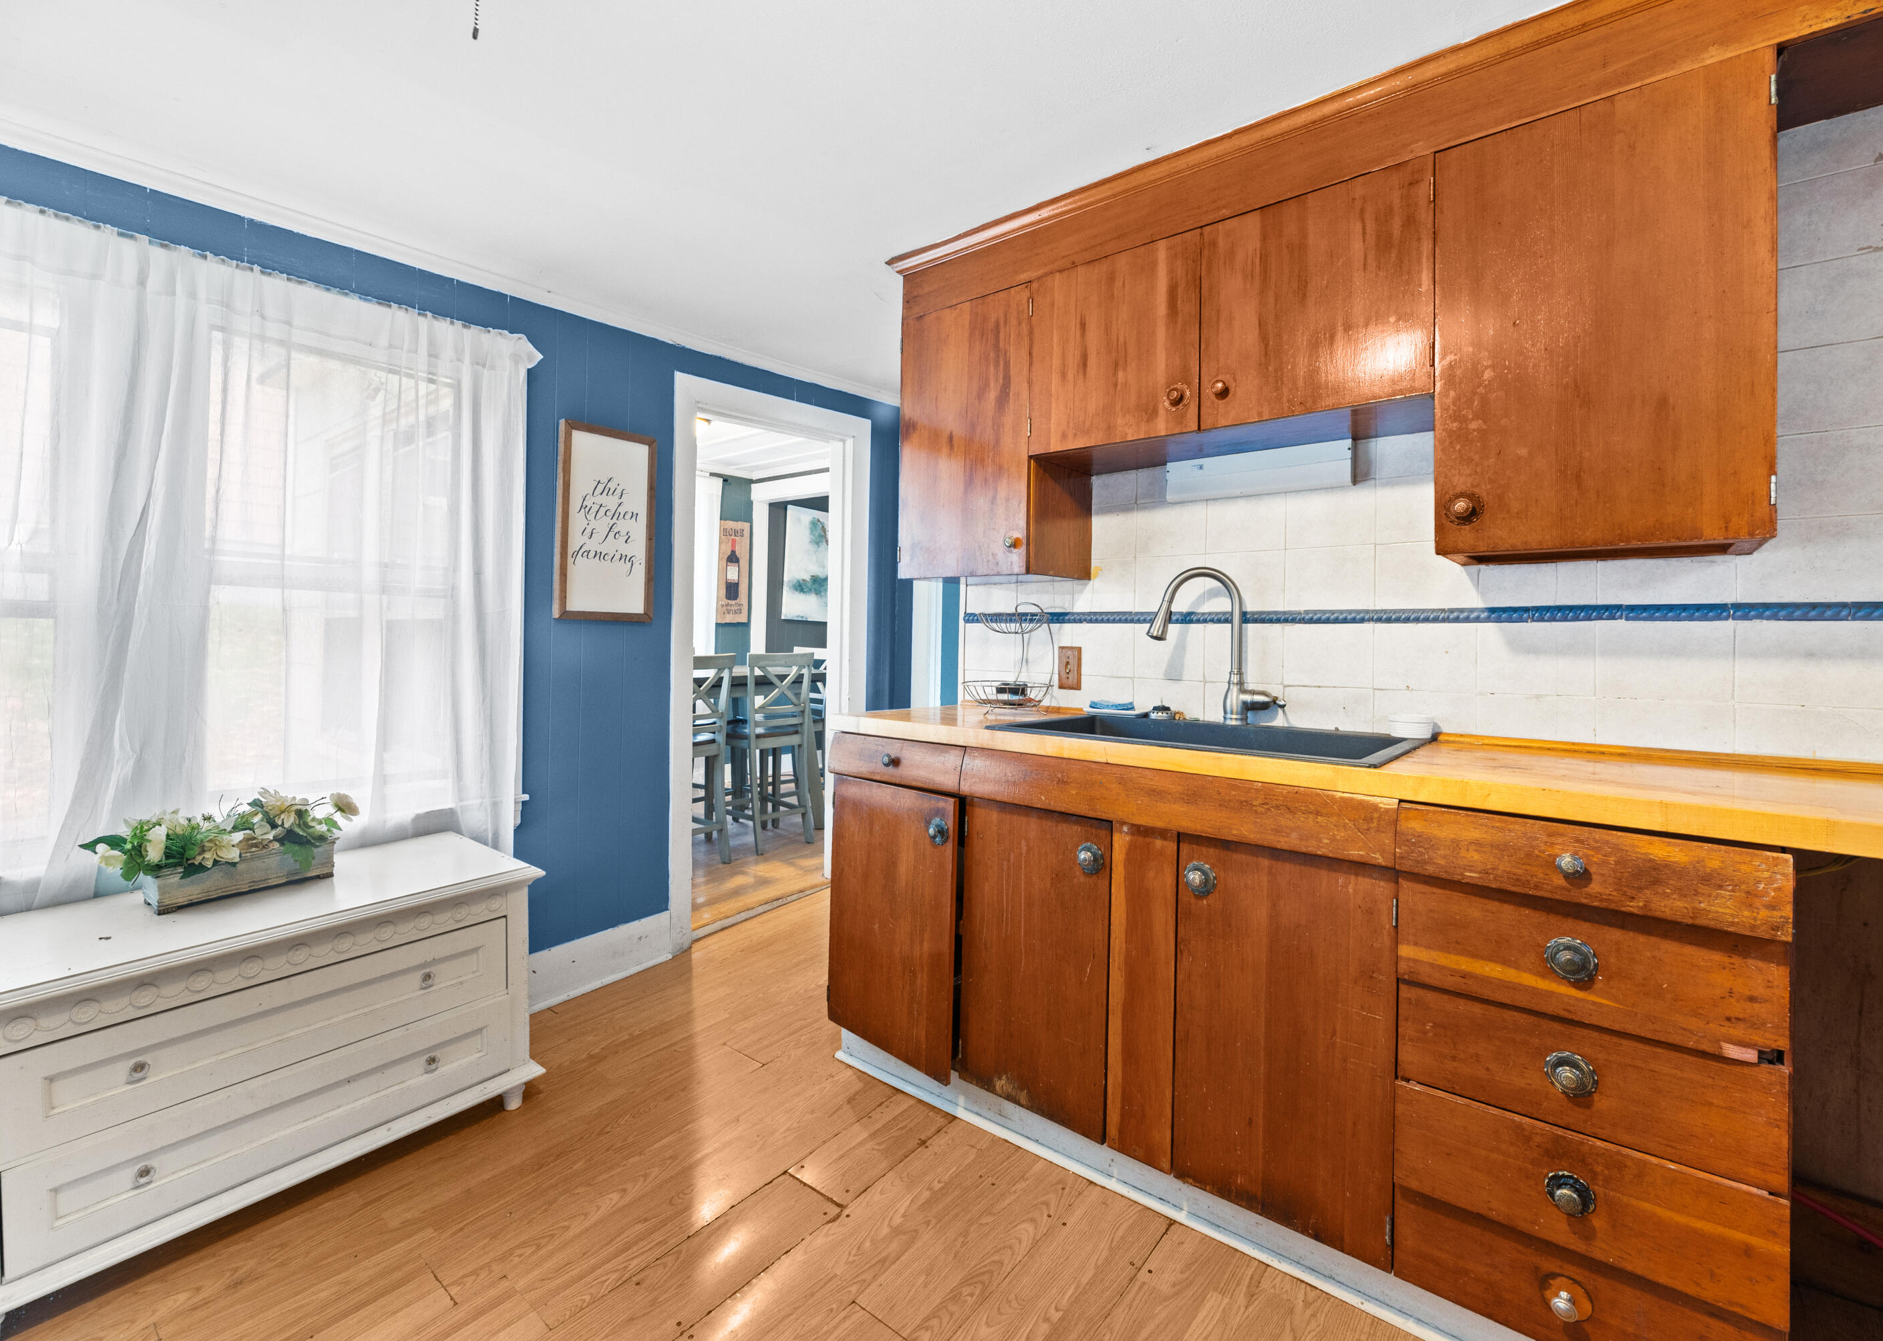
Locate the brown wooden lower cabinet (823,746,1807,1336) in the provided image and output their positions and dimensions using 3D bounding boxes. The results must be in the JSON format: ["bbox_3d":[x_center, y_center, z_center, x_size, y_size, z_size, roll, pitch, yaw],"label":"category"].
[{"bbox_3d":[0.574,0.631,1.804,1.830,0.870,0.545,2,2,38],"label":"brown wooden lower cabinet"}]

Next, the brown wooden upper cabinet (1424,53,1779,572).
[{"bbox_3d":[1.200,-0.588,1.459,0.445,0.755,0.335,2,2,38],"label":"brown wooden upper cabinet"}]

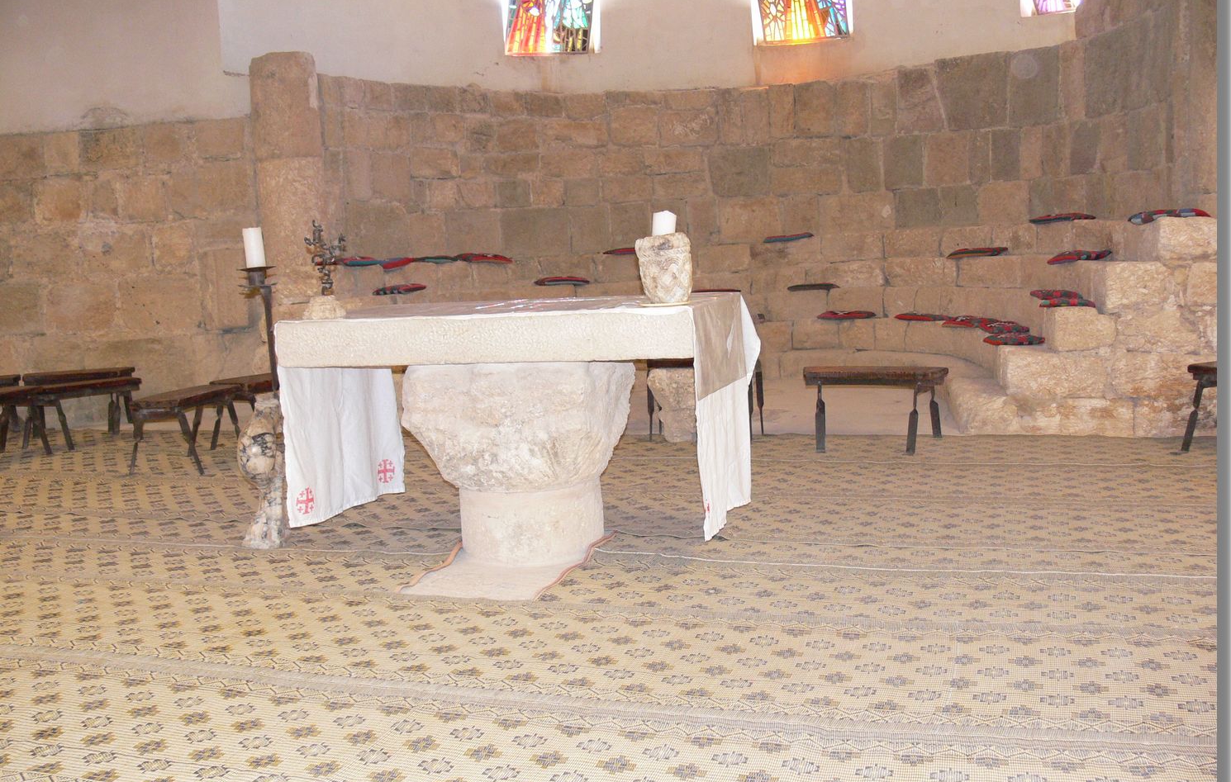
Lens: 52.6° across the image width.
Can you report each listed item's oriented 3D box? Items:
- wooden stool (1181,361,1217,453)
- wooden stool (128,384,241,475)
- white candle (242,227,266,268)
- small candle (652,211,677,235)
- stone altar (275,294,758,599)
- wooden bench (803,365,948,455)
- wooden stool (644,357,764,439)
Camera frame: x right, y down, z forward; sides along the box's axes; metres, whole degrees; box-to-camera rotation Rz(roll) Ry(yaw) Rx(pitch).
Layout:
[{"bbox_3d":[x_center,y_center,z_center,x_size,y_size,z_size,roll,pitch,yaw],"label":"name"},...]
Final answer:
[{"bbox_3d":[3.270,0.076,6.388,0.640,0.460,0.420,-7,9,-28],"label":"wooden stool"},{"bbox_3d":[-2.571,0.233,7.492,0.504,0.445,0.734,0,8,18],"label":"wooden stool"},{"bbox_3d":[-1.580,-0.625,5.450,0.085,0.172,0.085,-3,8,0],"label":"white candle"},{"bbox_3d":[0.189,-0.652,4.850,0.092,0.098,0.092,-3,8,0],"label":"small candle"},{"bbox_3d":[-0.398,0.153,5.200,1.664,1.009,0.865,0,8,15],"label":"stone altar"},{"bbox_3d":[1.502,0.095,7.201,0.806,0.448,0.550,0,8,18],"label":"wooden bench"},{"bbox_3d":[0.543,0.063,7.662,0.688,0.472,0.380,0,8,18],"label":"wooden stool"}]

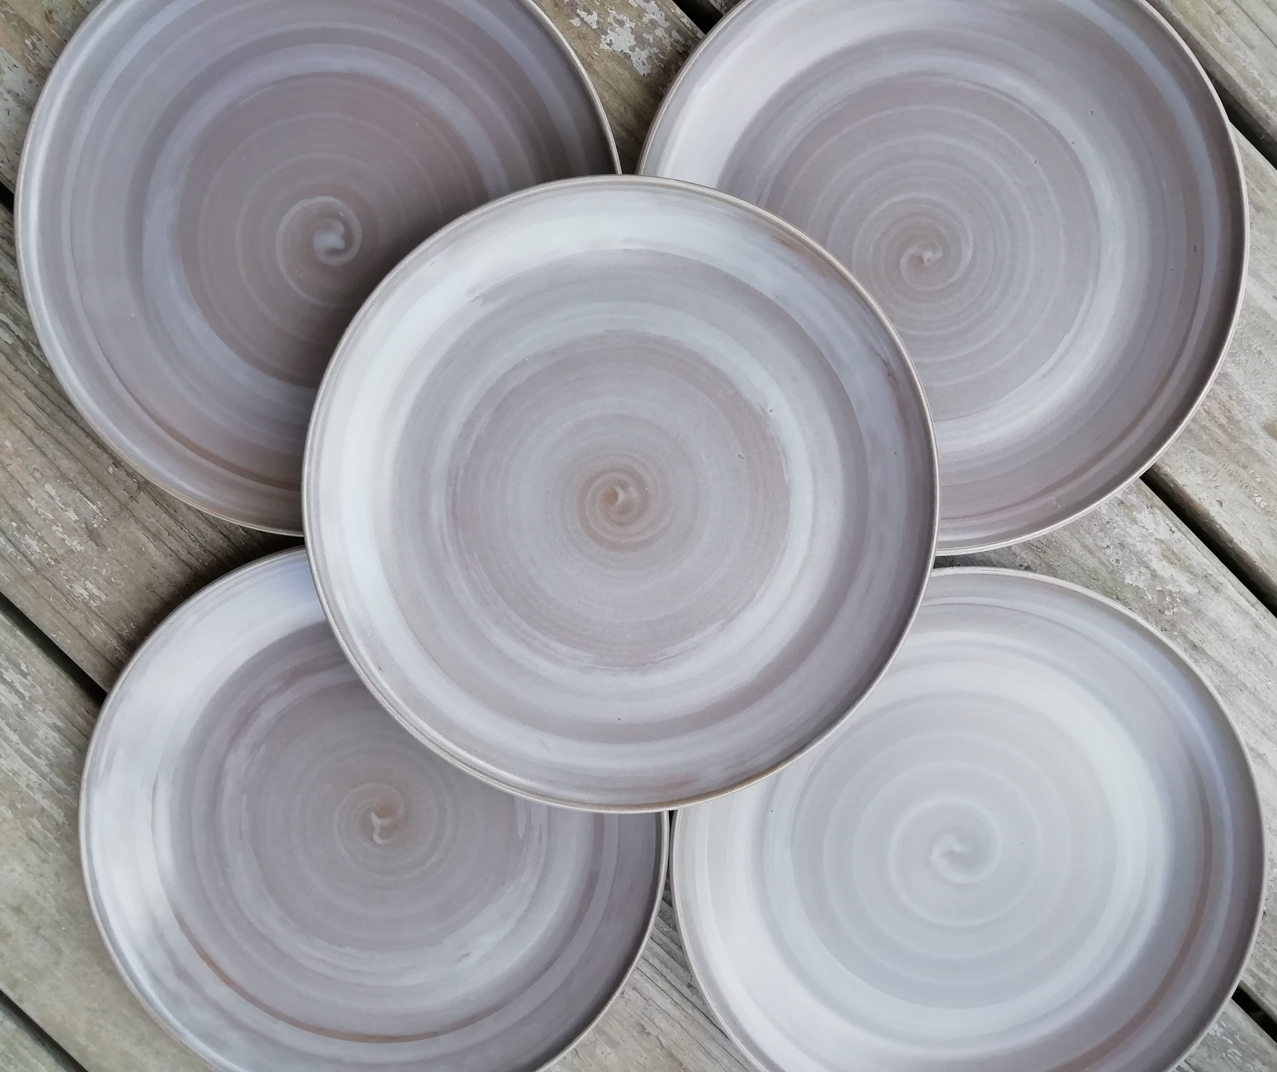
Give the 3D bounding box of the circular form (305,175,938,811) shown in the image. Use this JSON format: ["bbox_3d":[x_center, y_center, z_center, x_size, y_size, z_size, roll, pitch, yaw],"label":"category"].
[{"bbox_3d":[-0.008,-0.016,0.468,0.270,0.027,0.270,0,94,1],"label":"circular form"}]

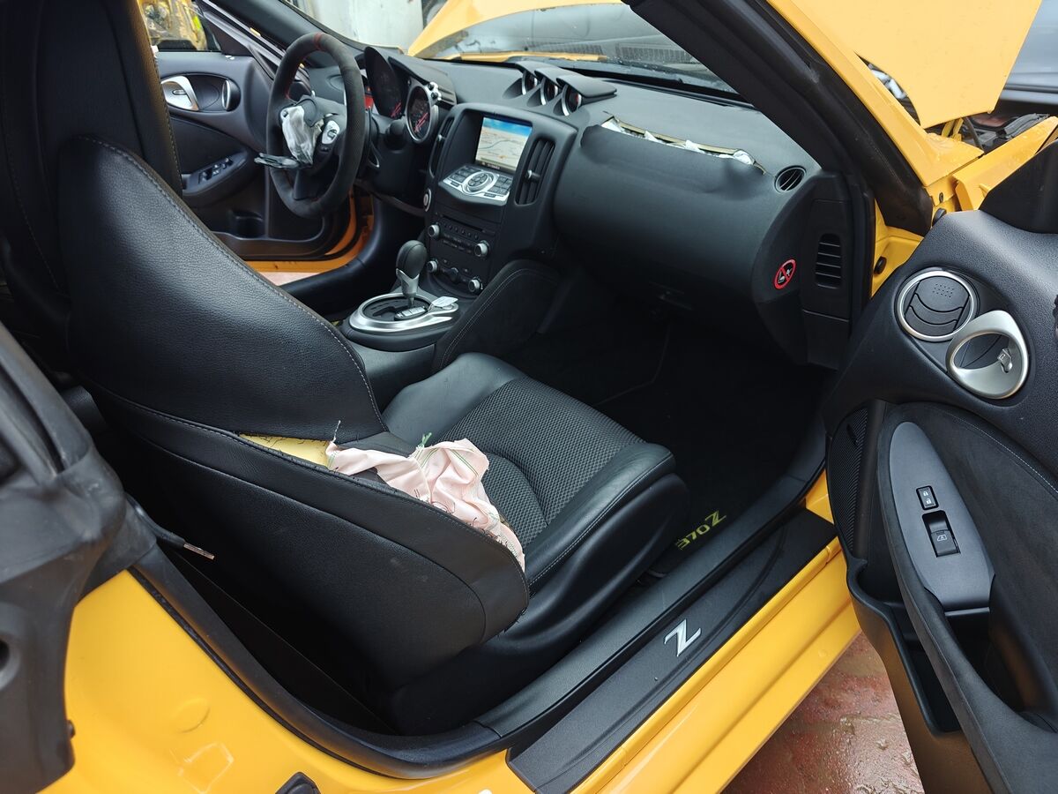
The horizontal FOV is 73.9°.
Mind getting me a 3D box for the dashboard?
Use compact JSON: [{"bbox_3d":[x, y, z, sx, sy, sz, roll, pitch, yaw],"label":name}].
[{"bbox_3d":[0.012,-0.459,1.423,0.500,0.425,1.390,-25,39,-35],"label":"dashboard"}]

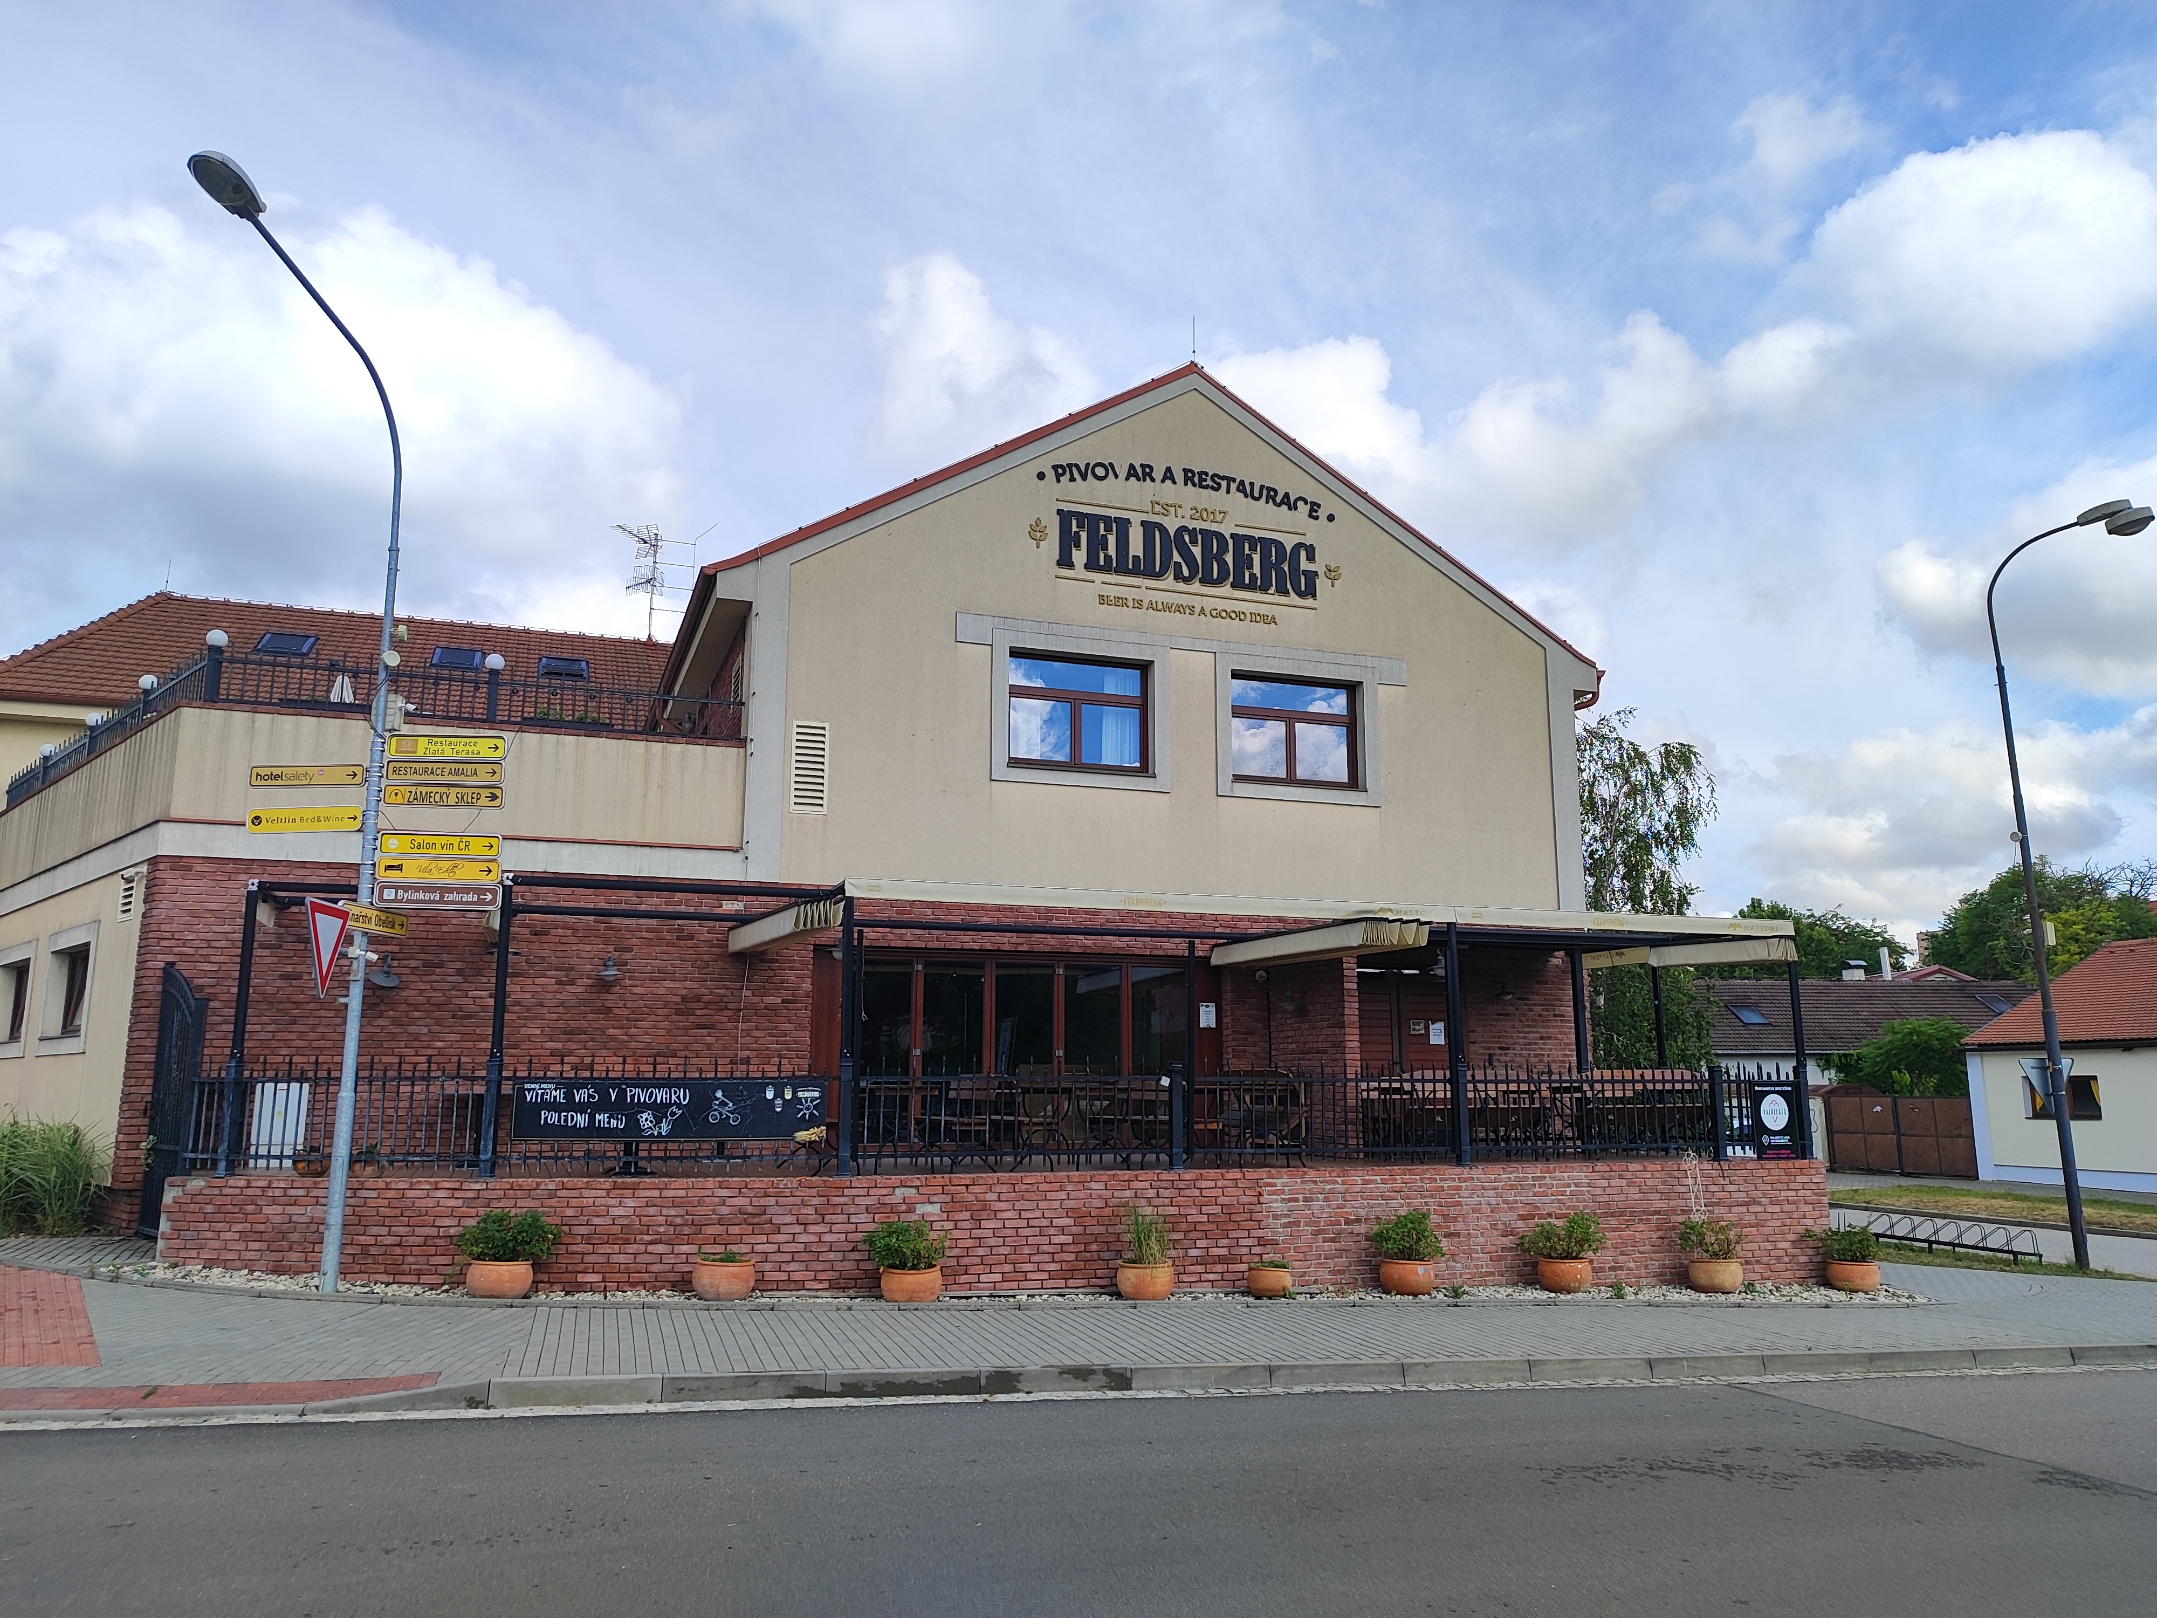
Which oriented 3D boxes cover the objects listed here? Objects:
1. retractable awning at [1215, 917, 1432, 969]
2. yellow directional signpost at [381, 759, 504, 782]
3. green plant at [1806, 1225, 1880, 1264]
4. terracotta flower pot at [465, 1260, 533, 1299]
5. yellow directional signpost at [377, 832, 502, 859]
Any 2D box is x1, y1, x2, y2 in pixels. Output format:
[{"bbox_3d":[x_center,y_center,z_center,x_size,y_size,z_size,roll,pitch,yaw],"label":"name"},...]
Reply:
[{"bbox_3d":[2.549,1.542,16.390,0.800,0.270,3.400,4,-11,-19],"label":"retractable awning"},{"bbox_3d":[-5.301,-0.307,12.539,0.975,0.197,0.040,1,-9,-4],"label":"yellow directional signpost"},{"bbox_3d":[7.813,4.445,15.290,0.707,0.394,0.606,0,-9,0],"label":"green plant"},{"bbox_3d":[-4.565,3.711,11.795,0.532,0.300,0.532,3,-11,-17],"label":"terracotta flower pot"},{"bbox_3d":[-5.260,0.299,12.325,0.955,0.195,0.040,2,-10,-9],"label":"yellow directional signpost"}]

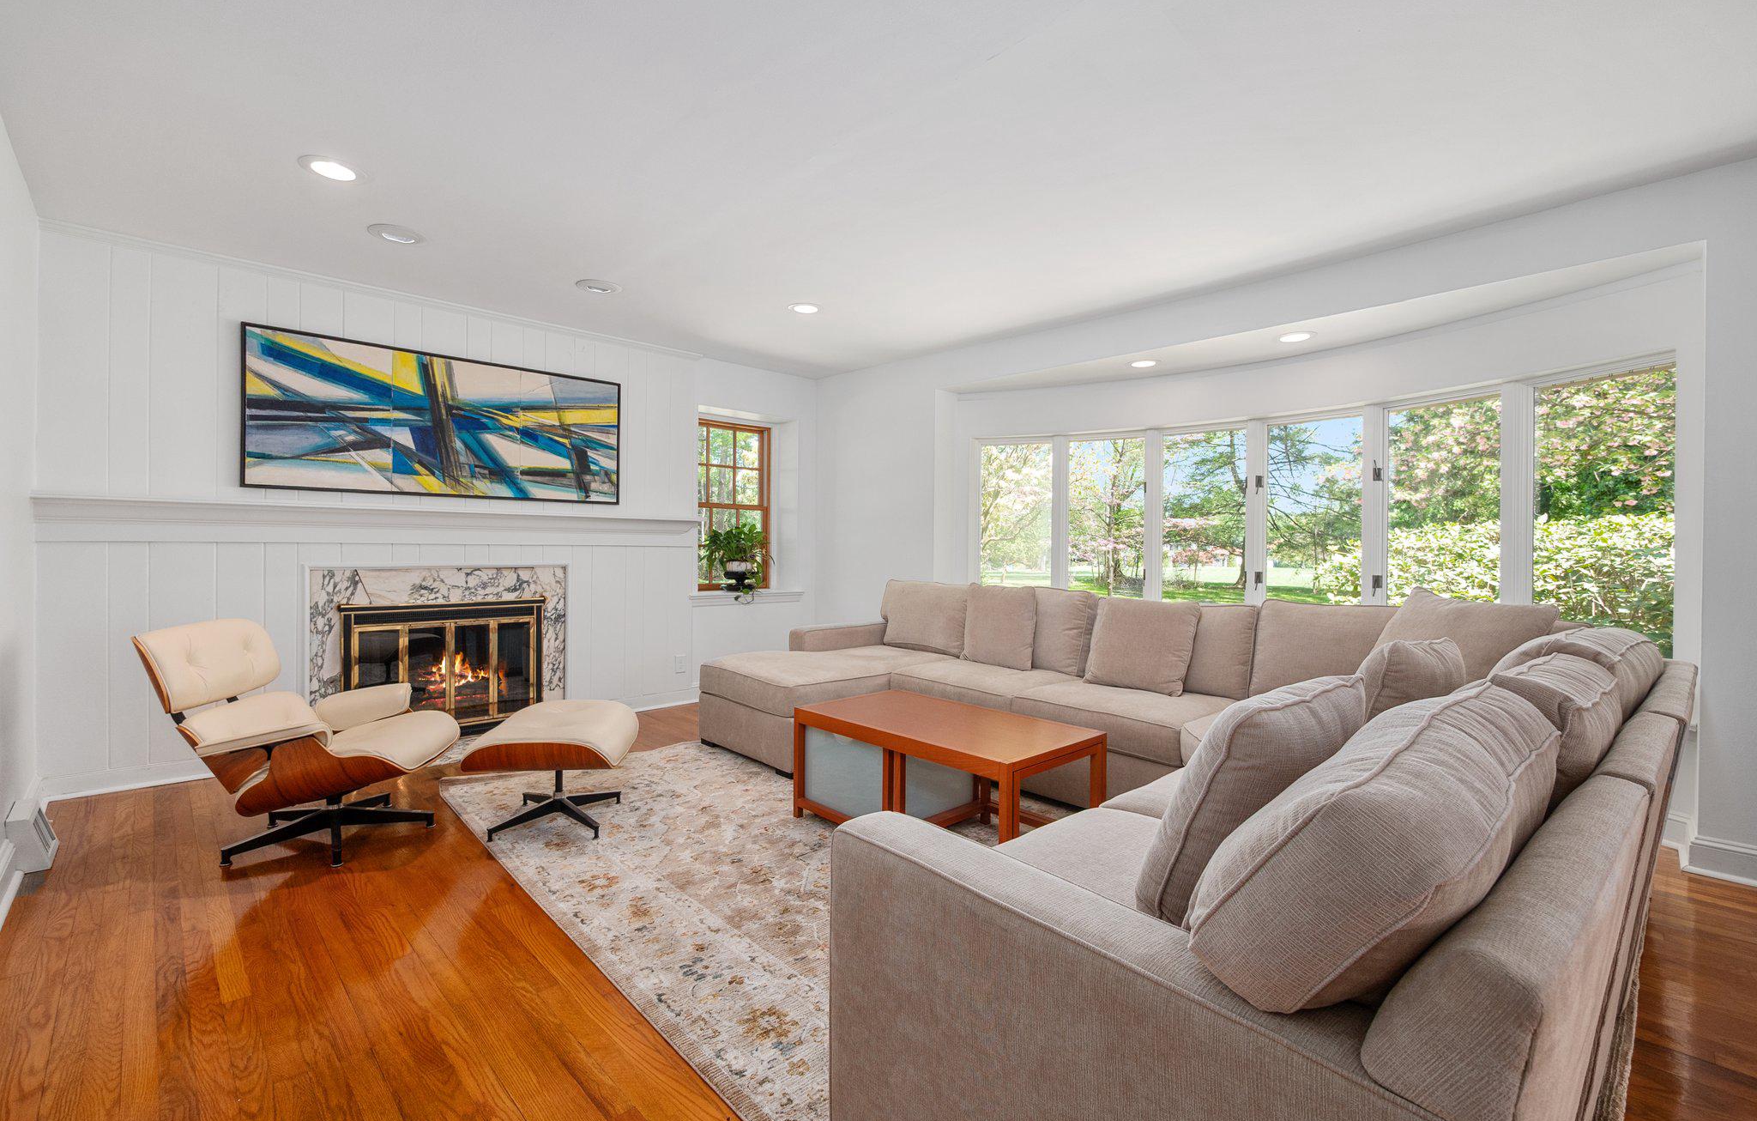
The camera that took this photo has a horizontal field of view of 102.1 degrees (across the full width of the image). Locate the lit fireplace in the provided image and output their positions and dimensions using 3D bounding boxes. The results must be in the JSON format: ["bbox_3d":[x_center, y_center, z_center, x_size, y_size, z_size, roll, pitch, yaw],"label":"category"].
[{"bbox_3d":[-2.347,0.605,3.900,0.990,0.760,0.090,0,1,-43],"label":"lit fireplace"}]

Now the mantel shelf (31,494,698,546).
[{"bbox_3d":[-2.318,-0.172,3.871,2.960,0.200,0.170,0,1,-43],"label":"mantel shelf"}]

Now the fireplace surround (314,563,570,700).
[{"bbox_3d":[-2.365,0.514,3.929,1.260,0.970,0.060,0,1,-43],"label":"fireplace surround"}]

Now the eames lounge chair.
[{"bbox_3d":[-2.005,0.608,2.607,0.880,0.810,0.840,0,1,-16],"label":"eames lounge chair"}]

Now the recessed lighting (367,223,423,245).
[{"bbox_3d":[-2.056,-1.387,3.024,0.200,0.030,0.200,0,1,-43],"label":"recessed lighting"}]

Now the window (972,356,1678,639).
[{"bbox_3d":[1.910,-0.150,3.779,0.420,1.220,3.120,0,1,-43],"label":"window"}]

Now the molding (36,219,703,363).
[{"bbox_3d":[-2.328,-1.389,3.920,3.000,0.060,0.050,0,1,-43],"label":"molding"}]

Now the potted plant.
[{"bbox_3d":[-1.039,-0.015,5.222,0.480,0.540,0.420,0,1,-43],"label":"potted plant"}]

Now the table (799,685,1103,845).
[{"bbox_3d":[0.229,0.810,2.677,0.550,0.440,1.060,0,1,-43],"label":"table"}]

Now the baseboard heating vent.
[{"bbox_3d":[-2.748,0.894,2.310,0.240,0.180,0.090,1,1,44],"label":"baseboard heating vent"}]

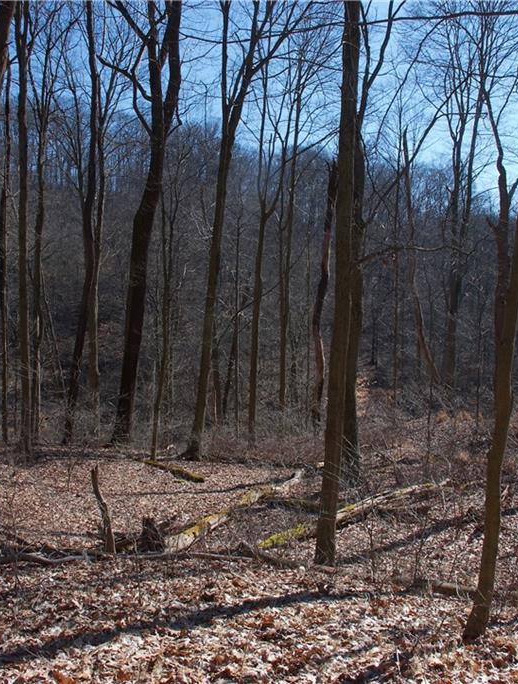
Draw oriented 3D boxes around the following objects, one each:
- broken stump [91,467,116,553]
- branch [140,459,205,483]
[{"bbox_3d":[-2.020,2.180,10.000,0.200,1.120,0.170,-9,0,0],"label":"broken stump"},{"bbox_3d":[-2.007,2.901,17.550,0.260,0.240,2.686,0,1,-39],"label":"branch"}]

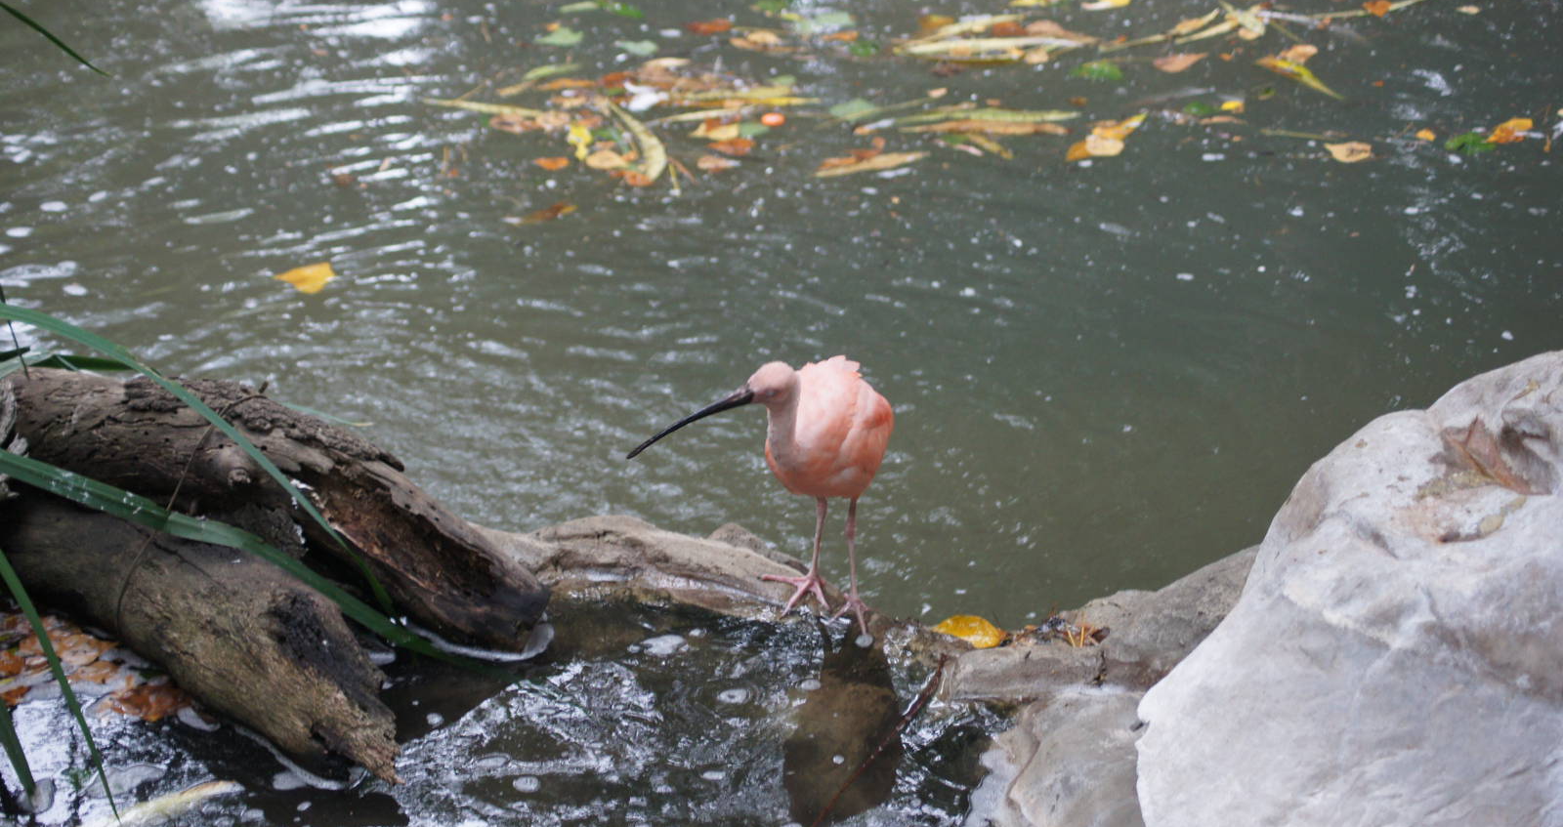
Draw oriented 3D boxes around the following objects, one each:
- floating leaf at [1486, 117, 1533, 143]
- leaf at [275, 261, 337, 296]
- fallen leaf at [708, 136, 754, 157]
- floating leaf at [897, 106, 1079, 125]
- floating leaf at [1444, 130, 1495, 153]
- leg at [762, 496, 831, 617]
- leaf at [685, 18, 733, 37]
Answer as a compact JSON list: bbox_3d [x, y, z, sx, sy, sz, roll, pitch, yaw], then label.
[{"bbox_3d":[0.984,-0.385,4.793,0.033,0.013,0.108,17,31,32],"label":"floating leaf"},{"bbox_3d":[-0.589,-0.168,4.409,0.075,0.008,0.086,1,30,2],"label":"leaf"},{"bbox_3d":[-0.065,-0.359,4.738,0.060,0.013,0.045,-7,26,-14],"label":"fallen leaf"},{"bbox_3d":[0.280,-0.406,4.829,0.249,0.010,0.041,-1,30,-1],"label":"floating leaf"},{"bbox_3d":[0.924,-0.359,4.748,0.054,0.008,0.066,18,34,29],"label":"floating leaf"},{"bbox_3d":[0.017,0.140,3.470,0.065,0.105,0.060,11,28,22],"label":"leg"},{"bbox_3d":[-0.098,-0.565,5.169,0.068,0.013,0.052,-9,27,-18],"label":"leaf"}]

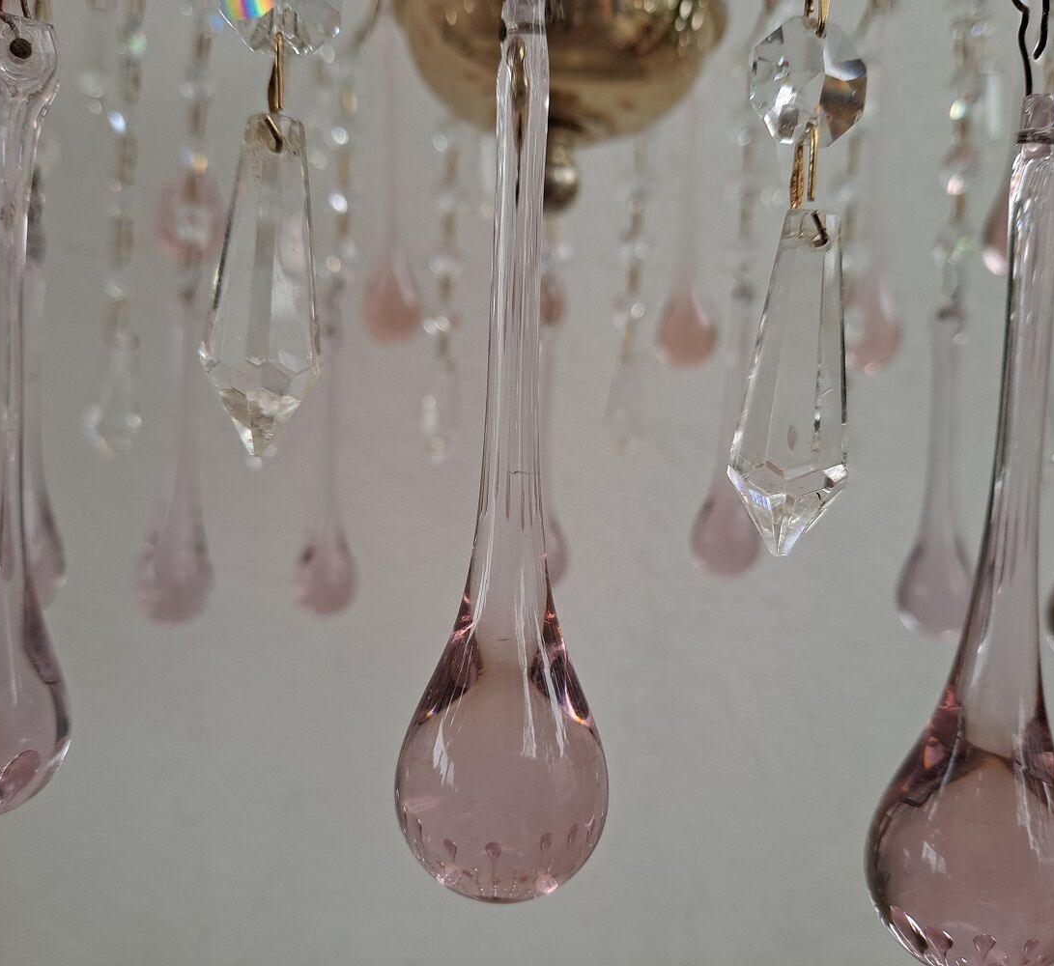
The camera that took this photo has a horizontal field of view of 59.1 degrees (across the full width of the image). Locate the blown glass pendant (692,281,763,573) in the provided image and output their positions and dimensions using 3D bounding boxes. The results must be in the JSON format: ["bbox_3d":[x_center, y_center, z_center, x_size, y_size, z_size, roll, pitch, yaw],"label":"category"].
[{"bbox_3d":[0.090,-0.024,0.409,0.029,0.131,0.029,3,2,12],"label":"blown glass pendant"}]

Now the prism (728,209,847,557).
[{"bbox_3d":[0.040,-0.015,0.139,0.017,0.052,0.017,6,2,15],"label":"prism"}]

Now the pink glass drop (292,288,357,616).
[{"bbox_3d":[-0.088,-0.013,0.413,0.029,0.138,0.029,2,2,-12],"label":"pink glass drop"}]

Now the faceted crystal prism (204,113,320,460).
[{"bbox_3d":[-0.039,-0.030,0.139,0.017,0.052,0.017,3,2,-16],"label":"faceted crystal prism"}]

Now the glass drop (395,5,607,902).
[{"bbox_3d":[-0.002,-0.005,0.132,0.030,0.129,0.030,2,2,-1],"label":"glass drop"}]

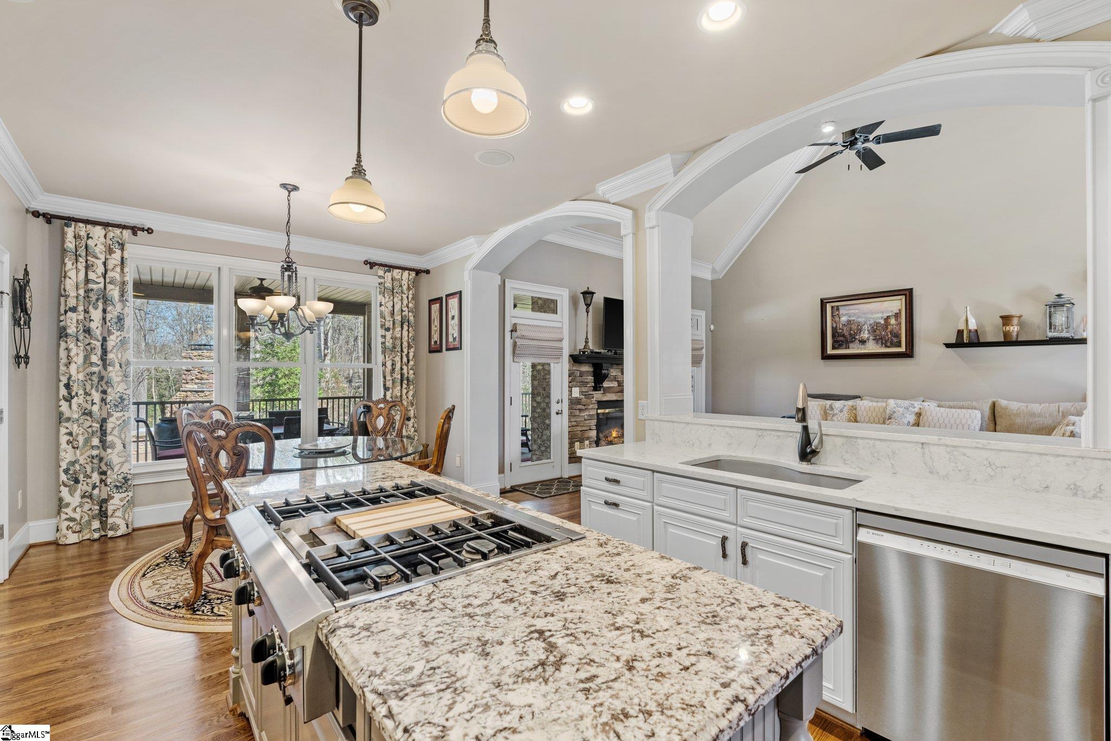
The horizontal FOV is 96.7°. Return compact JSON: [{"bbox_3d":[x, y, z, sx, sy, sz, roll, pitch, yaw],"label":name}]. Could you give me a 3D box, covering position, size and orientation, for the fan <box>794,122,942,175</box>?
[{"bbox_3d":[2.950,-2.221,4.845,1.300,0.450,1.300,1,-1,-40],"label":"fan"}]

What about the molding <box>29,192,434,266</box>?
[{"bbox_3d":[-2.798,-1.296,4.868,3.325,0.130,0.105,0,-1,-40],"label":"molding"}]

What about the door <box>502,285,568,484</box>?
[{"bbox_3d":[-0.237,0.157,6.253,1.022,2.492,0.100,0,-1,-40],"label":"door"}]

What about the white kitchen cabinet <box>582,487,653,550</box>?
[{"bbox_3d":[0.481,0.961,2.833,0.420,0.565,0.535,1,-1,-40],"label":"white kitchen cabinet"}]

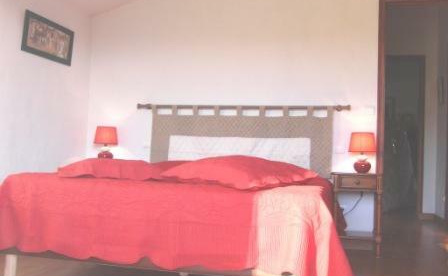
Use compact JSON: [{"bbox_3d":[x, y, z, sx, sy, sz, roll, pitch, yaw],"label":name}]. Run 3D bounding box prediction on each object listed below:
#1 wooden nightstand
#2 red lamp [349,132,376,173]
[{"bbox_3d":[1.067,0.609,3.900,0.387,0.639,0.285,1,-1,12],"label":"wooden nightstand"},{"bbox_3d":[1.129,0.124,3.897,0.217,0.334,0.217,1,-1,12],"label":"red lamp"}]

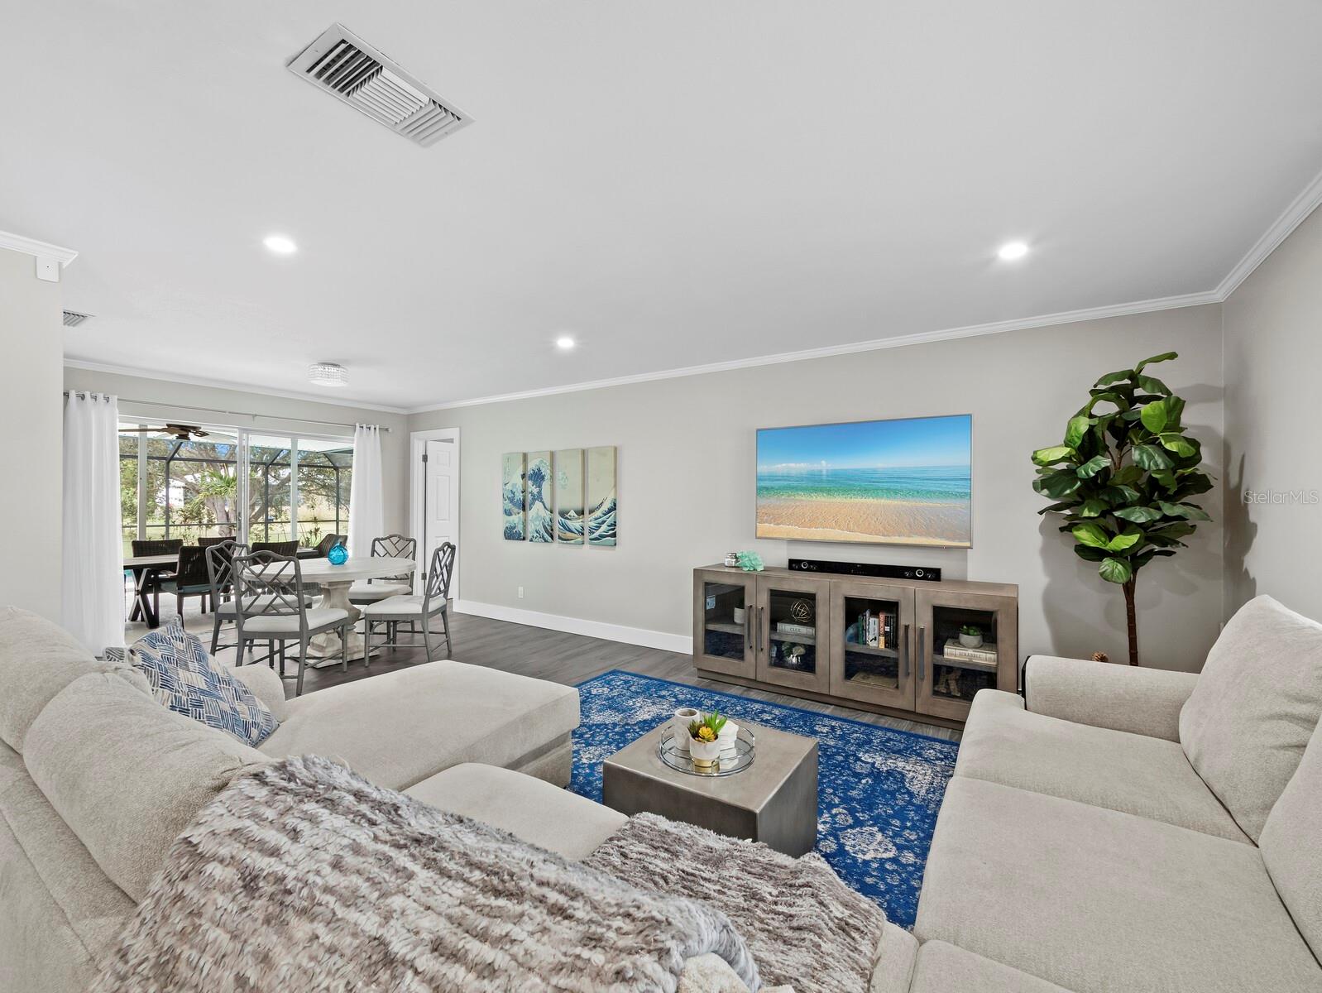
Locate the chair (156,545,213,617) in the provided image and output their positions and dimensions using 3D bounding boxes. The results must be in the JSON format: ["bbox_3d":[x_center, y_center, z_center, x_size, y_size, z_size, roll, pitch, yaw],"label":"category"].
[{"bbox_3d":[-5.300,1.010,6.130,0.620,0.910,0.600,0,0,33],"label":"chair"}]

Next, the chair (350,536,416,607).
[{"bbox_3d":[-2.665,0.855,5.020,0.480,0.970,0.560,0,0,6],"label":"chair"}]

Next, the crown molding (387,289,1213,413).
[{"bbox_3d":[-0.140,-1.061,4.761,7.300,0.065,0.058,0,0,33],"label":"crown molding"}]

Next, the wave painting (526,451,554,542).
[{"bbox_3d":[-1.232,0.003,5.474,0.305,0.915,0.038,0,0,33],"label":"wave painting"}]

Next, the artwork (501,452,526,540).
[{"bbox_3d":[-1.551,0.005,5.640,0.307,0.915,0.042,0,0,33],"label":"artwork"}]

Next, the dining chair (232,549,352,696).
[{"bbox_3d":[-2.645,0.861,3.833,0.480,0.965,0.570,0,0,-2],"label":"dining chair"}]

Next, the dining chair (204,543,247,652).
[{"bbox_3d":[-3.285,0.853,4.400,0.570,0.970,0.490,0,0,0],"label":"dining chair"}]

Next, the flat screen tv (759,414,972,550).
[{"bbox_3d":[1.362,-0.098,3.775,1.445,0.840,0.050,0,0,33],"label":"flat screen tv"}]

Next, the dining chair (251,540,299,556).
[{"bbox_3d":[-4.945,1.010,6.686,0.620,0.910,0.600,0,0,33],"label":"dining chair"}]

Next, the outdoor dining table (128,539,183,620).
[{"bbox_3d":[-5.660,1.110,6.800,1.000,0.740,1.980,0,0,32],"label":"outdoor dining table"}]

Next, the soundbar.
[{"bbox_3d":[1.392,0.503,3.721,1.000,0.080,0.080,0,0,33],"label":"soundbar"}]

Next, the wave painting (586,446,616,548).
[{"bbox_3d":[-0.547,0.003,5.033,0.305,0.915,0.038,0,0,33],"label":"wave painting"}]

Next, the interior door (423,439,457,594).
[{"bbox_3d":[-2.786,0.315,7.060,0.040,2.030,0.760,0,0,29],"label":"interior door"}]

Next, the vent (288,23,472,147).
[{"bbox_3d":[-0.742,-1.091,1.455,0.237,0.022,0.386,0,0,33],"label":"vent"}]

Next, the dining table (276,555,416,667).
[{"bbox_3d":[-2.760,0.964,4.547,1.240,0.760,1.240,0,0,33],"label":"dining table"}]

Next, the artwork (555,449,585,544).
[{"bbox_3d":[-0.884,0.003,5.250,0.305,0.915,0.038,0,0,33],"label":"artwork"}]

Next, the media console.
[{"bbox_3d":[1.207,0.942,3.614,1.990,0.797,0.450,0,0,33],"label":"media console"}]

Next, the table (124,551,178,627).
[{"bbox_3d":[-5.519,1.093,6.658,0.970,0.735,1.910,0,0,33],"label":"table"}]

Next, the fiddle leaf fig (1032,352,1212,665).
[{"bbox_3d":[2.310,0.310,2.700,0.700,2.060,0.680,0,0,33],"label":"fiddle leaf fig"}]

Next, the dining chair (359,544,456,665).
[{"bbox_3d":[-2.046,0.862,4.420,0.570,0.965,0.480,0,0,-1],"label":"dining chair"}]

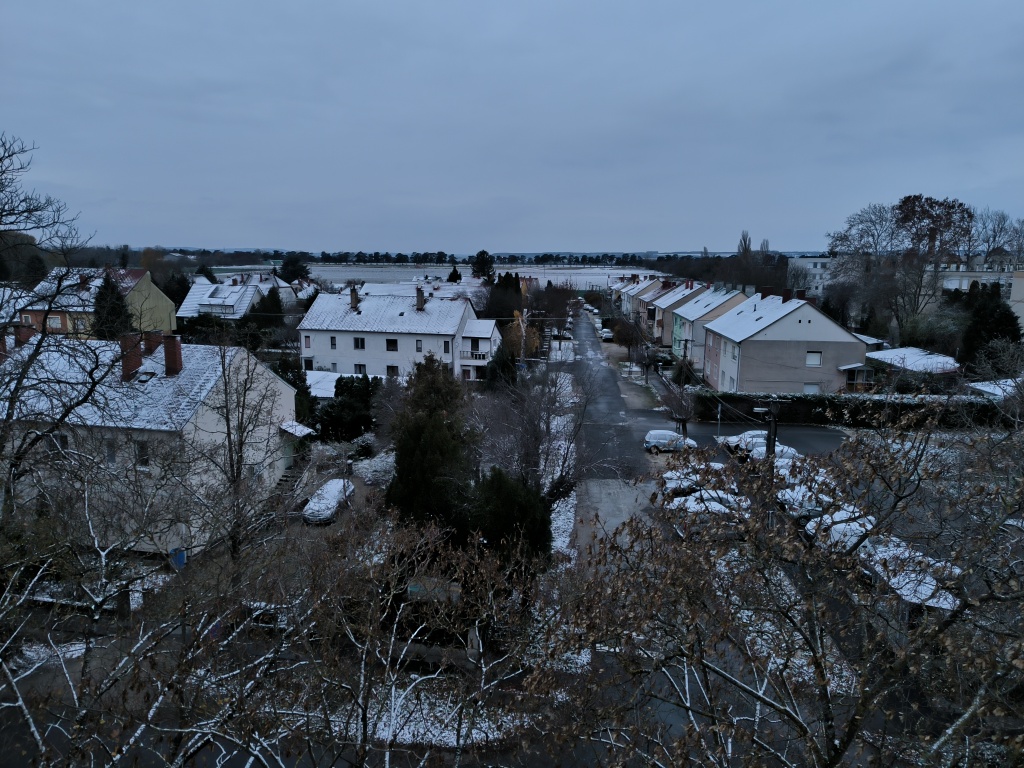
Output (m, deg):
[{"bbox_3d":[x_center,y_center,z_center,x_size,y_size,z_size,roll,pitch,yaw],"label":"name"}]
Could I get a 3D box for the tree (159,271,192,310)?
[{"bbox_3d":[-72.958,-19.153,153.056,7.810,10.500,7.810,0,10,0],"label":"tree"}]

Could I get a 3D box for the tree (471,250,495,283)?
[{"bbox_3d":[-7.286,-25.556,178.325,6.100,15.100,6.100,0,10,0],"label":"tree"}]

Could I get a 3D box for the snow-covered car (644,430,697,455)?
[{"bbox_3d":[11.978,4.361,53.601,3.950,1.500,1.700,1,10,2],"label":"snow-covered car"}]

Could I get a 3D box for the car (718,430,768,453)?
[{"bbox_3d":[17.766,4.229,54.020,4.350,1.500,1.760,0,10,0],"label":"car"}]

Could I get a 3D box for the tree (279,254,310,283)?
[{"bbox_3d":[-49.976,-22.561,163.687,7.400,13.800,7.400,0,10,0],"label":"tree"}]

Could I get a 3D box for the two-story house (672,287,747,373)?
[{"bbox_3d":[29.970,-8.514,100.263,11.800,10.300,14.700,1,10,3],"label":"two-story house"}]

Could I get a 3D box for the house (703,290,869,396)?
[{"bbox_3d":[28.383,-4.139,75.930,12.350,10.320,15.180,1,10,2],"label":"house"}]

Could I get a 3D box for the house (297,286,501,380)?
[{"bbox_3d":[-12.072,-5.289,82.177,22.200,10.200,10.600,3,11,15],"label":"house"}]

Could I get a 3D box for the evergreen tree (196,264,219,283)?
[{"bbox_3d":[-104.445,-35.583,241.894,8.550,10.120,8.550,0,10,0],"label":"evergreen tree"}]

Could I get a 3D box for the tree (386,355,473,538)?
[{"bbox_3d":[-4.269,2.994,36.747,4.300,9.200,4.300,0,10,0],"label":"tree"}]

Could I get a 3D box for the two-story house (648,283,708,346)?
[{"bbox_3d":[30.701,-12.289,121.733,11.800,10.300,14.500,1,10,3],"label":"two-story house"}]

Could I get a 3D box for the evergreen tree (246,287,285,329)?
[{"bbox_3d":[-45.668,-13.856,131.398,7.070,8.310,7.070,0,10,0],"label":"evergreen tree"}]

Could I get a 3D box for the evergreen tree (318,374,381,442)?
[{"bbox_3d":[-13.131,1.785,56.990,4.850,5.010,4.850,0,10,0],"label":"evergreen tree"}]

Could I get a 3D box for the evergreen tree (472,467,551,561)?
[{"bbox_3d":[-0.010,6.245,34.774,3.820,4.480,3.820,0,10,0],"label":"evergreen tree"}]

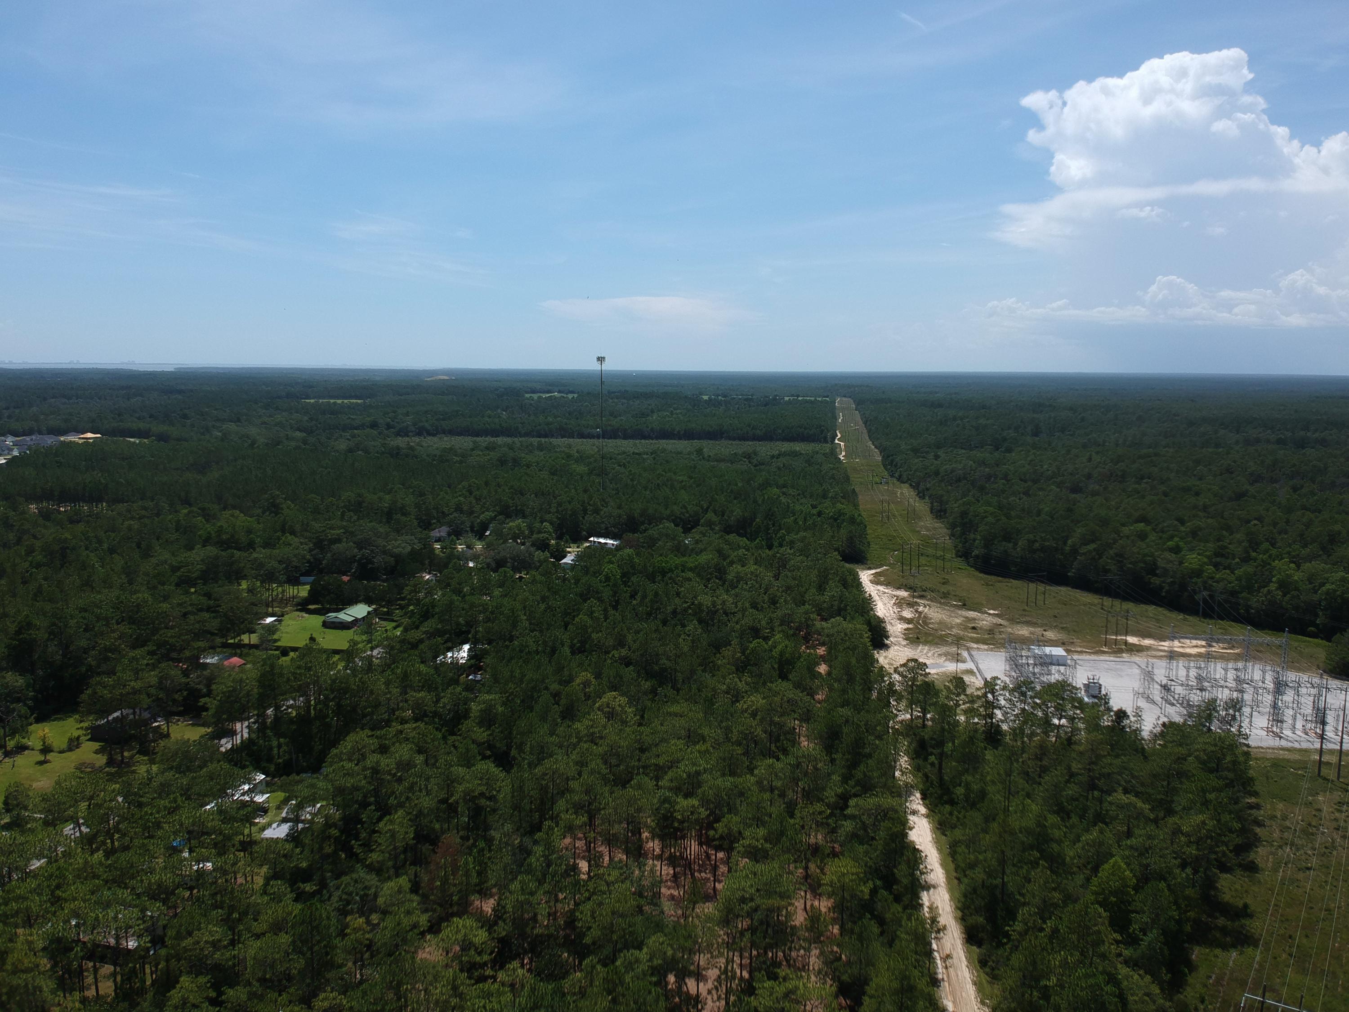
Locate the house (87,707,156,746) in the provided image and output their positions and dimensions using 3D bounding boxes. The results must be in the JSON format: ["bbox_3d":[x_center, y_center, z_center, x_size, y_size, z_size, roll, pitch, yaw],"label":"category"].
[{"bbox_3d":[-150.486,59.048,266.123,9.600,4.800,13.000,1,8,6],"label":"house"}]

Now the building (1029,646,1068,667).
[{"bbox_3d":[128.892,51.632,335.675,10.391,3.506,9.119,2,8,8],"label":"building"}]

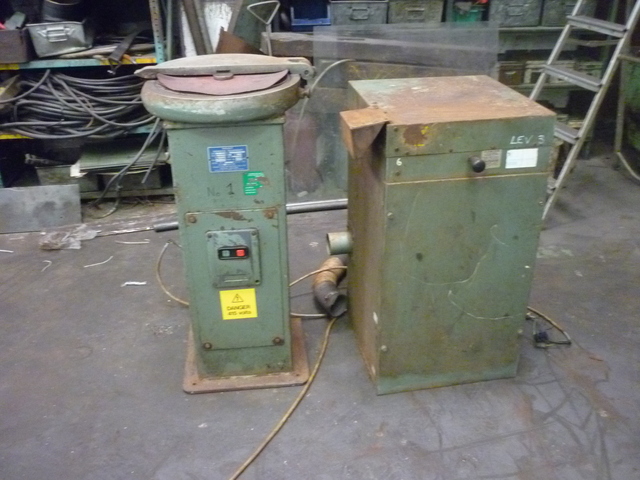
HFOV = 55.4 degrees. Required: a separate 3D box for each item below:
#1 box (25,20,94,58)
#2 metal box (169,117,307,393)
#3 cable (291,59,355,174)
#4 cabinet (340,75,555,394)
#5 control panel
[{"bbox_3d":[-1.322,-1.053,3.156,0.275,0.161,0.272,-5,27,-8],"label":"box"},{"bbox_3d":[-0.267,0.004,2.015,0.415,0.898,0.408,-3,27,-4],"label":"metal box"},{"bbox_3d":[0.007,-0.589,2.980,0.311,0.571,0.109,-1,27,0],"label":"cable"},{"bbox_3d":[0.365,-0.026,2.043,0.497,0.906,0.499,-5,27,-7],"label":"cabinet"},{"bbox_3d":[-0.260,0.064,1.874,0.148,0.196,0.049,-3,27,-4],"label":"control panel"}]

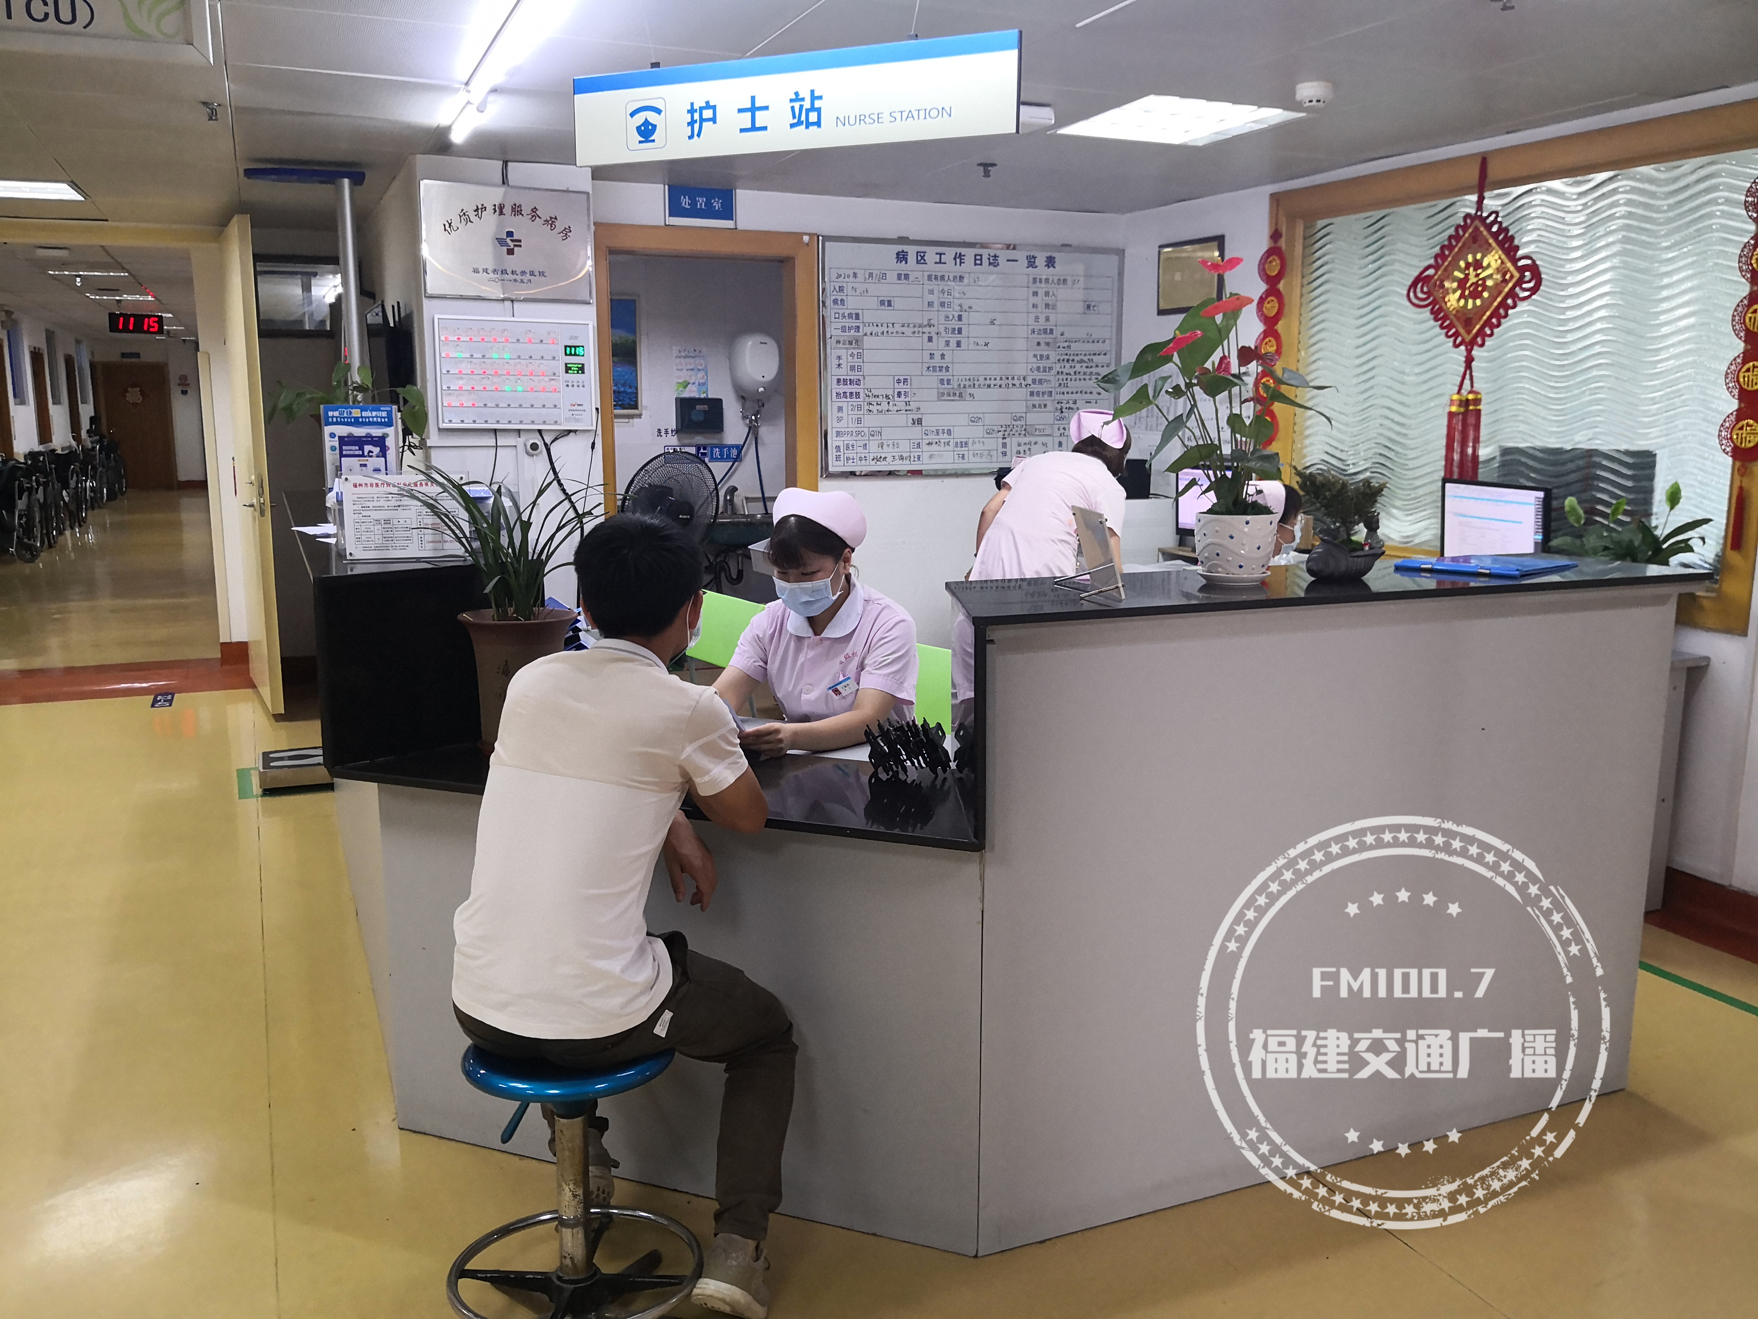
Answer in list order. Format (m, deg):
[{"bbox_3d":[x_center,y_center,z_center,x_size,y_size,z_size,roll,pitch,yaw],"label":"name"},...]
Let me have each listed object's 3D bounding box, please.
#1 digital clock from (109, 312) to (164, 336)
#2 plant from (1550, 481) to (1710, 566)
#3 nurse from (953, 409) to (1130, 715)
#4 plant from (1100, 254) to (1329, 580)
[{"bbox_3d":[-7.742,-3.502,14.300,0.510,0.250,0.070,-4,11,-21],"label":"digital clock"},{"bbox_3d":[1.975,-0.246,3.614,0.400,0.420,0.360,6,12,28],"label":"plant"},{"bbox_3d":[0.530,-0.027,4.283,0.520,1.460,0.600,5,11,24],"label":"nurse"},{"bbox_3d":[0.650,-0.464,2.660,0.430,0.620,0.380,3,11,14],"label":"plant"}]

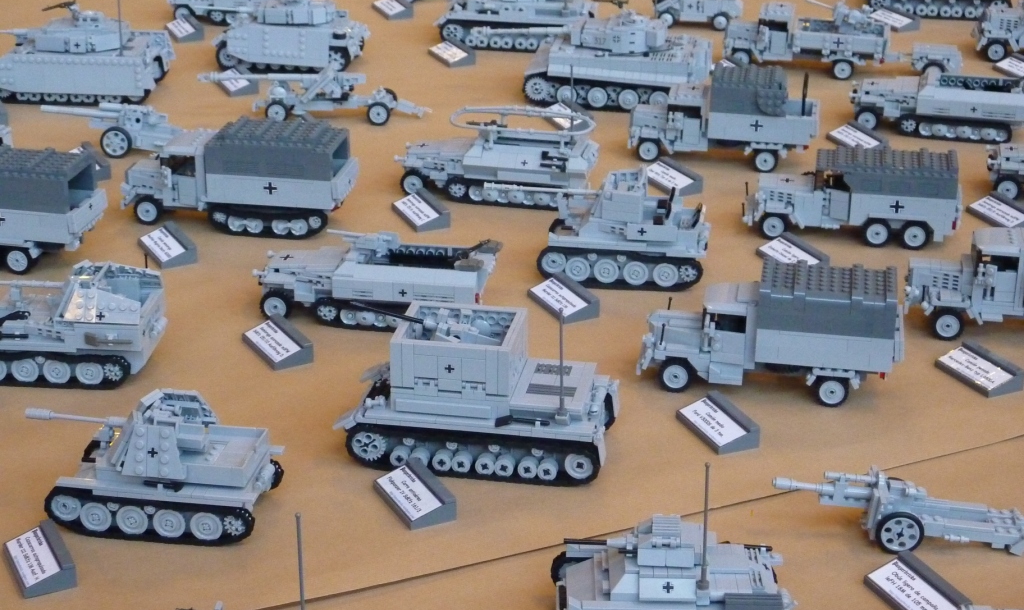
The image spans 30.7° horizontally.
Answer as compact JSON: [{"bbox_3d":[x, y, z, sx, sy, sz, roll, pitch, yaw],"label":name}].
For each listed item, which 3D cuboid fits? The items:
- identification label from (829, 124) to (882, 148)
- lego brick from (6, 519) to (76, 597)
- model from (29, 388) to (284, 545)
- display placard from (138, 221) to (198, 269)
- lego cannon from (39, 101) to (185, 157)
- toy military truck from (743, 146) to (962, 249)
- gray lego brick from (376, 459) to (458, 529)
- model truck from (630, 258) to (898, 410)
[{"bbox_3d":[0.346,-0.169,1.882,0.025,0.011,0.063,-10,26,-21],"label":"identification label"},{"bbox_3d":[-0.288,0.153,1.137,0.032,0.016,0.064,-10,26,-23],"label":"lego brick"},{"bbox_3d":[-0.229,0.097,1.180,0.162,0.083,0.064,4,25,8],"label":"model"},{"bbox_3d":[-0.297,-0.052,1.610,0.032,0.016,0.063,-11,27,-26],"label":"display placard"},{"bbox_3d":[-0.382,-0.174,1.815,0.162,0.049,0.050,6,25,13],"label":"lego cannon"},{"bbox_3d":[0.302,-0.101,1.653,0.189,0.078,0.063,5,24,11],"label":"toy military truck"},{"bbox_3d":[-0.065,0.123,1.225,0.032,0.016,0.064,-11,26,-24],"label":"gray lego brick"},{"bbox_3d":[0.192,0.017,1.372,0.192,0.090,0.064,5,24,11],"label":"model truck"}]

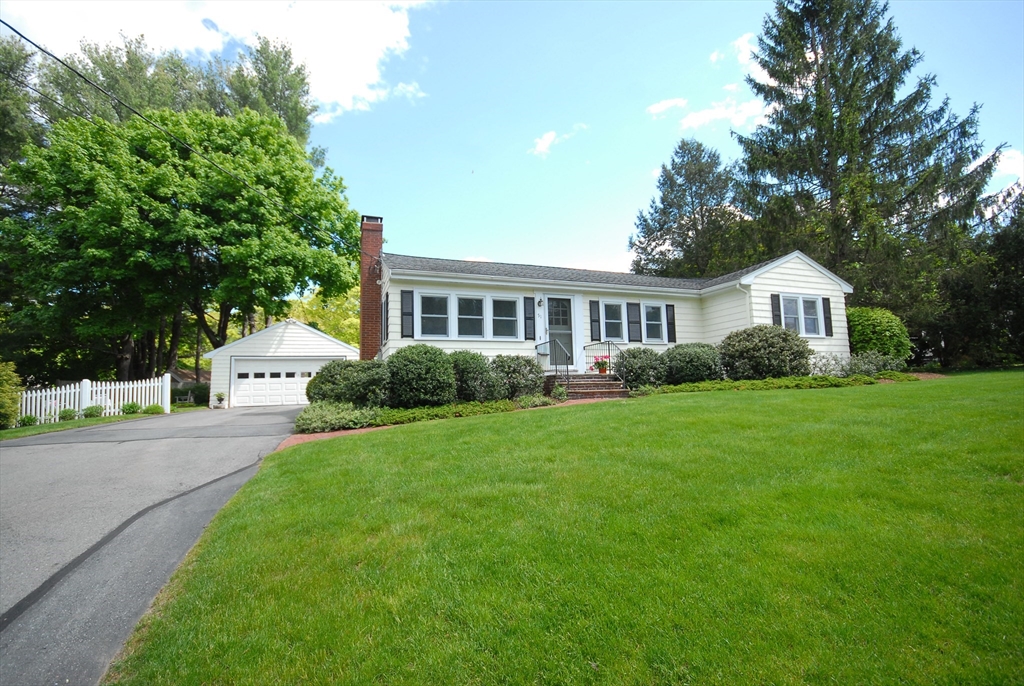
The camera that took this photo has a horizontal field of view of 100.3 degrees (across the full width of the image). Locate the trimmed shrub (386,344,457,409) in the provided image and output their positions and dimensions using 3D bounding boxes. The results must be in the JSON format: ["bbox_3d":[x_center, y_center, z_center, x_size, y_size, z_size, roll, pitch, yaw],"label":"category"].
[{"bbox_3d":[-2.055,0.746,9.701,1.500,1.432,1.450,1,-6,-20],"label":"trimmed shrub"}]

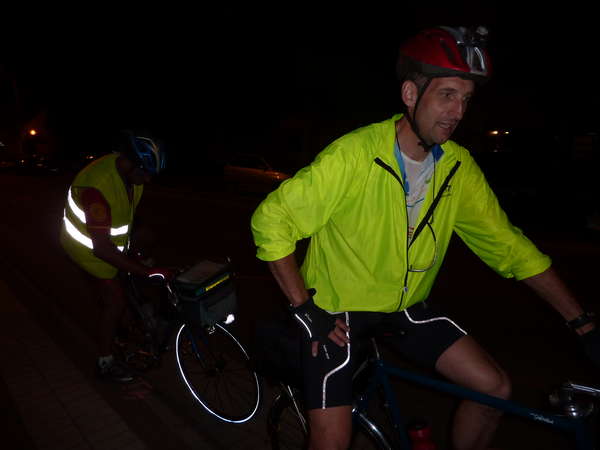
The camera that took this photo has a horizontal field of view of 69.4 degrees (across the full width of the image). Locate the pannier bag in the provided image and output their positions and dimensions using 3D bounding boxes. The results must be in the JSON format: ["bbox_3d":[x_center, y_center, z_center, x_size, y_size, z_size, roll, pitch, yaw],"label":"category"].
[{"bbox_3d":[-0.525,0.383,2.420,0.200,0.250,0.270,7,12,37],"label":"pannier bag"}]

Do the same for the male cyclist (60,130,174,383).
[{"bbox_3d":[-1.220,0.255,2.880,0.800,1.720,0.580,6,11,34],"label":"male cyclist"}]

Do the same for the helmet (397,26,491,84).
[{"bbox_3d":[0.381,-0.452,1.150,0.205,0.160,0.270,-7,26,-35],"label":"helmet"}]

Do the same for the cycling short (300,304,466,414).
[{"bbox_3d":[0.250,0.360,1.330,0.430,0.390,0.410,8,12,39],"label":"cycling short"}]

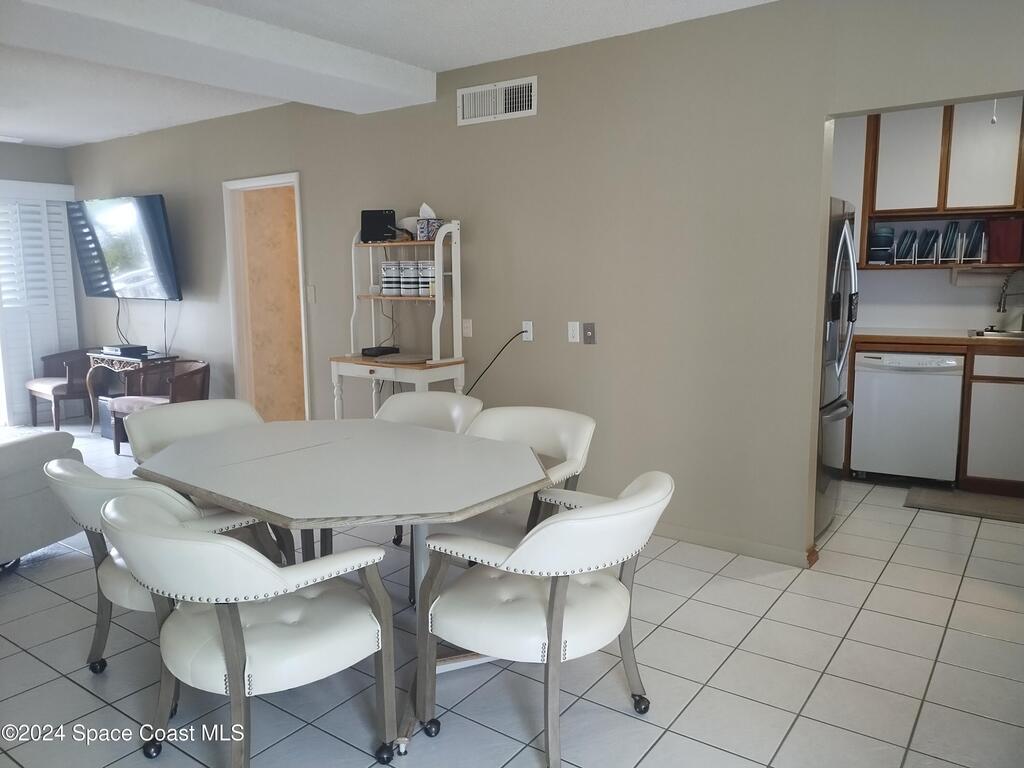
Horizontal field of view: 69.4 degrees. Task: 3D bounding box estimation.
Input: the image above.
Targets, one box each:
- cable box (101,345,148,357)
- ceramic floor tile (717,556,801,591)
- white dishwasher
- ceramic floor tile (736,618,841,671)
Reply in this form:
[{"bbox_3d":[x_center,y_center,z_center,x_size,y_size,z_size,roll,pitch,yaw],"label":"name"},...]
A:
[{"bbox_3d":[-3.480,-0.305,6.661,0.310,0.060,0.235,5,10,36],"label":"cable box"},{"bbox_3d":[1.151,0.873,3.422,0.302,0.010,0.302,6,10,35],"label":"ceramic floor tile"},{"bbox_3d":[2.666,0.195,4.928,0.605,0.830,0.610,5,10,36],"label":"white dishwasher"},{"bbox_3d":[1.036,0.966,2.746,0.301,0.010,0.301,5,10,36],"label":"ceramic floor tile"}]

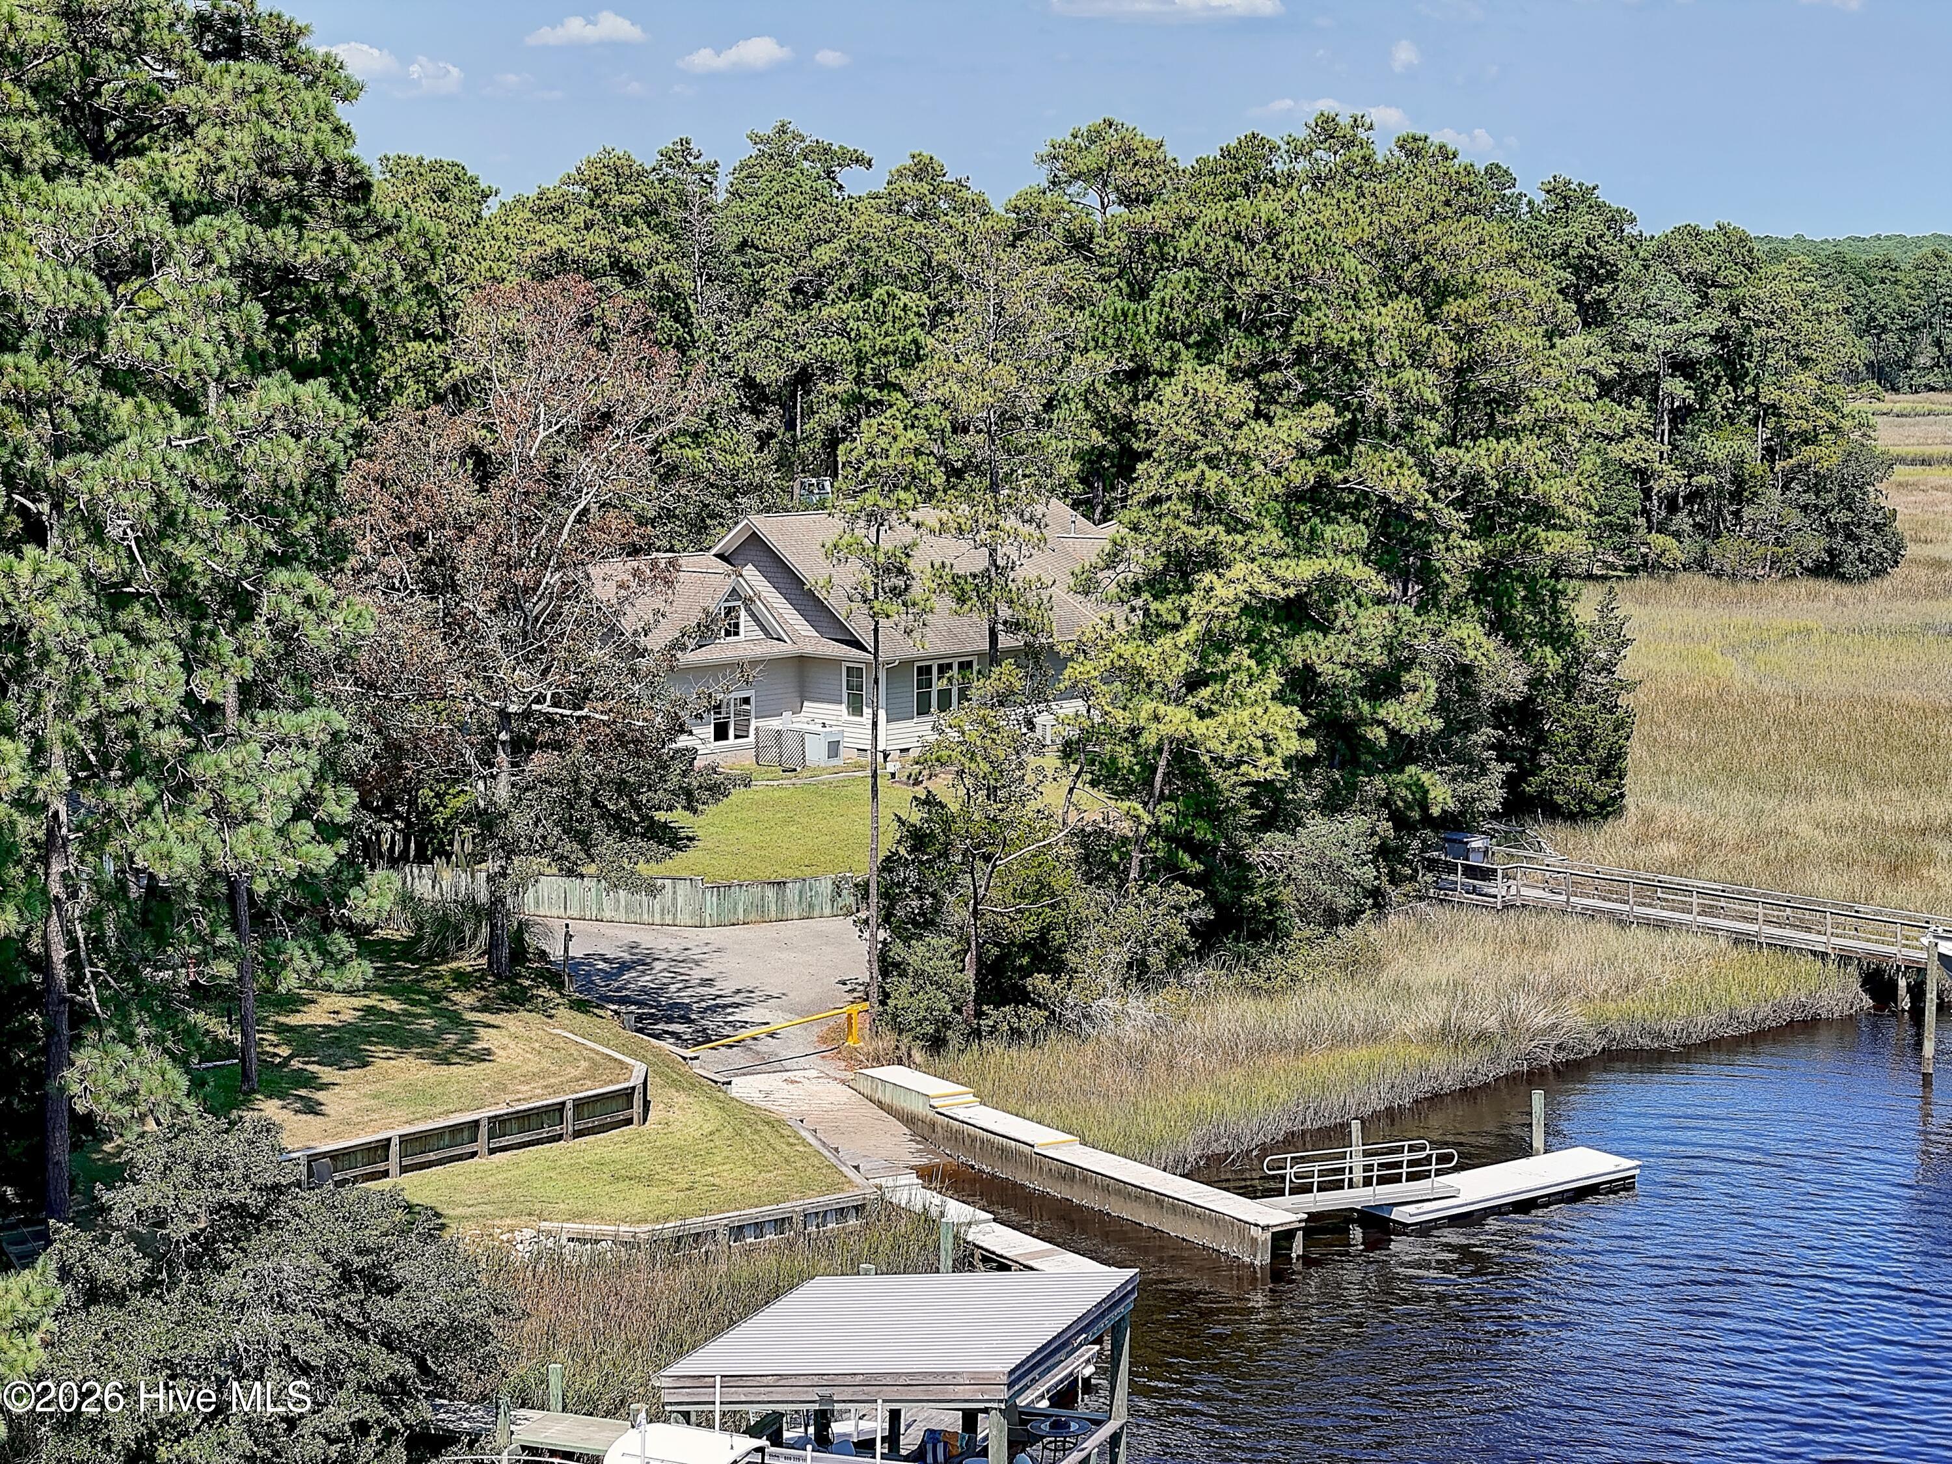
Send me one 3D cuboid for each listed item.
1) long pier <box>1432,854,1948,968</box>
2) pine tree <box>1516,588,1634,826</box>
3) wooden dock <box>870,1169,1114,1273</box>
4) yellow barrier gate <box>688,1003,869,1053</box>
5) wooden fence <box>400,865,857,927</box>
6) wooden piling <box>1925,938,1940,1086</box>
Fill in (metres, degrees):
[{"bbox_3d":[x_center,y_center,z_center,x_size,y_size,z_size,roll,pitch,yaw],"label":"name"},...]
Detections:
[{"bbox_3d":[22.494,5.402,120.412,2.192,1.233,20.372,-6,10,-42],"label":"long pier"},{"bbox_3d":[22.690,-1.247,148.331,4.440,8.596,4.218,0,7,0],"label":"pine tree"},{"bbox_3d":[0.373,12.227,93.569,1.500,1.250,9.200,-5,9,-33],"label":"wooden dock"},{"bbox_3d":[-5.039,7.933,101.126,0.250,1.150,6.671,6,9,39],"label":"yellow barrier gate"},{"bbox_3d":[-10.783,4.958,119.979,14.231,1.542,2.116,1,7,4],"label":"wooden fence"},{"bbox_3d":[25.490,7.464,105.452,0.264,3.860,0.264,0,7,0],"label":"wooden piling"}]

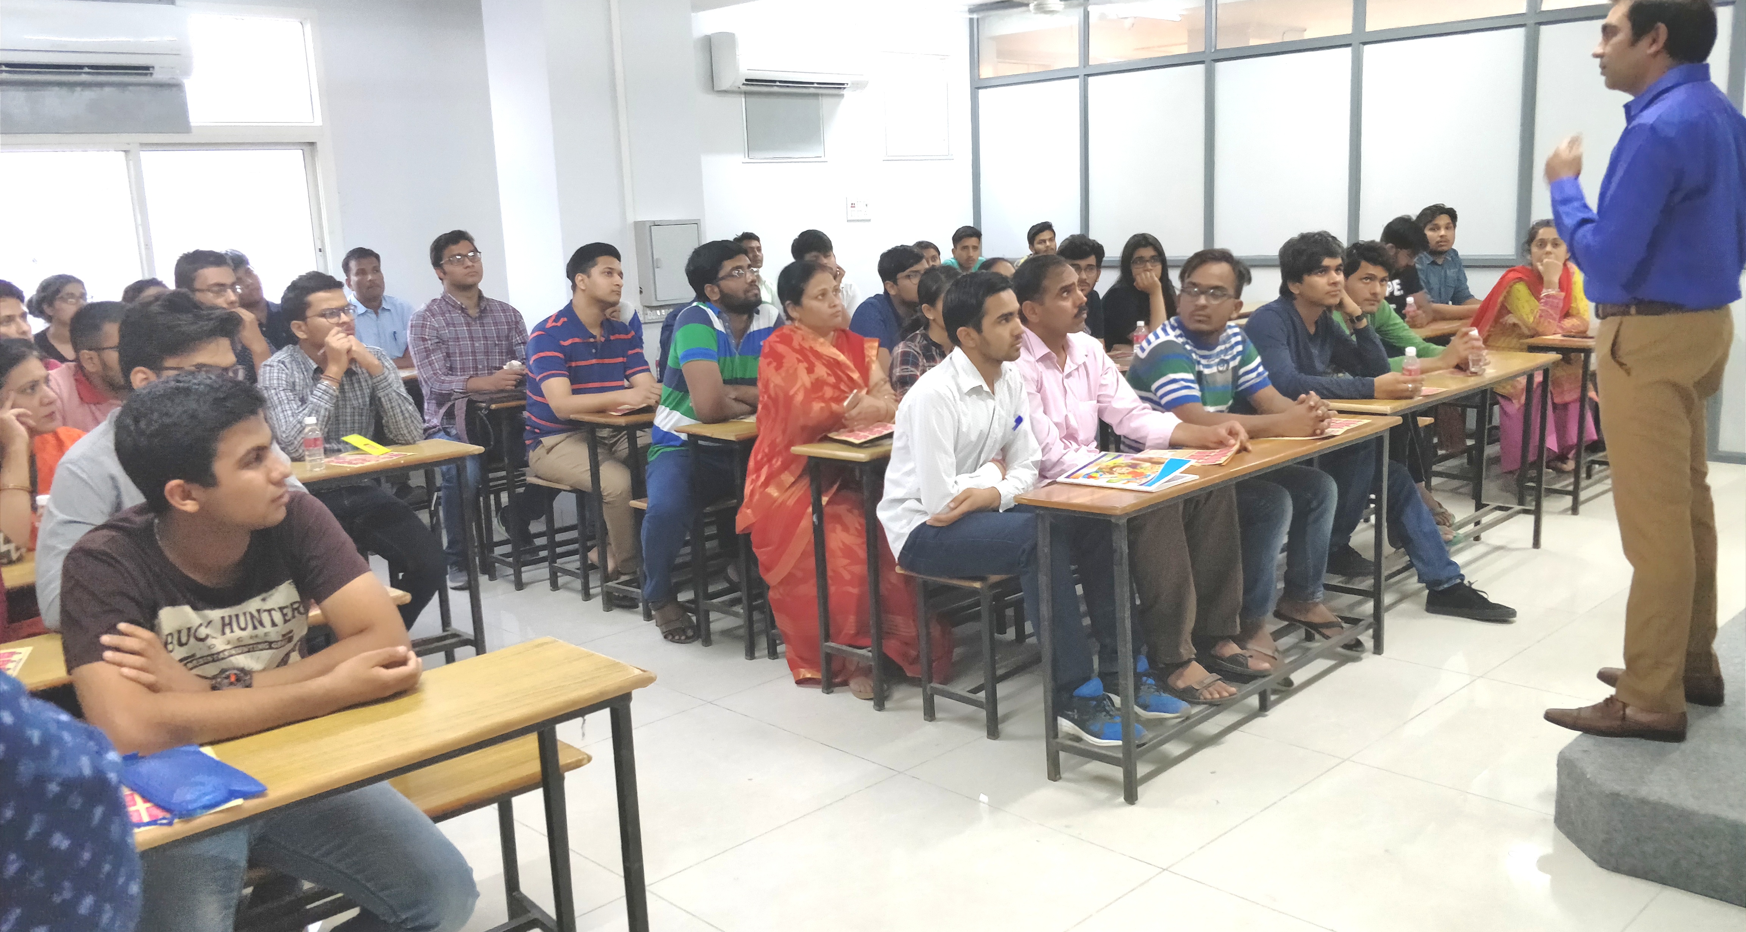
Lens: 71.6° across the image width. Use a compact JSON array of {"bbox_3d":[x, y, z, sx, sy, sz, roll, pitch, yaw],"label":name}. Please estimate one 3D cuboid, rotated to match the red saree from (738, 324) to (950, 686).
[{"bbox_3d":[-0.048,0.073,3.836,0.550,1.050,0.750,-13,15,-43],"label":"red saree"}]

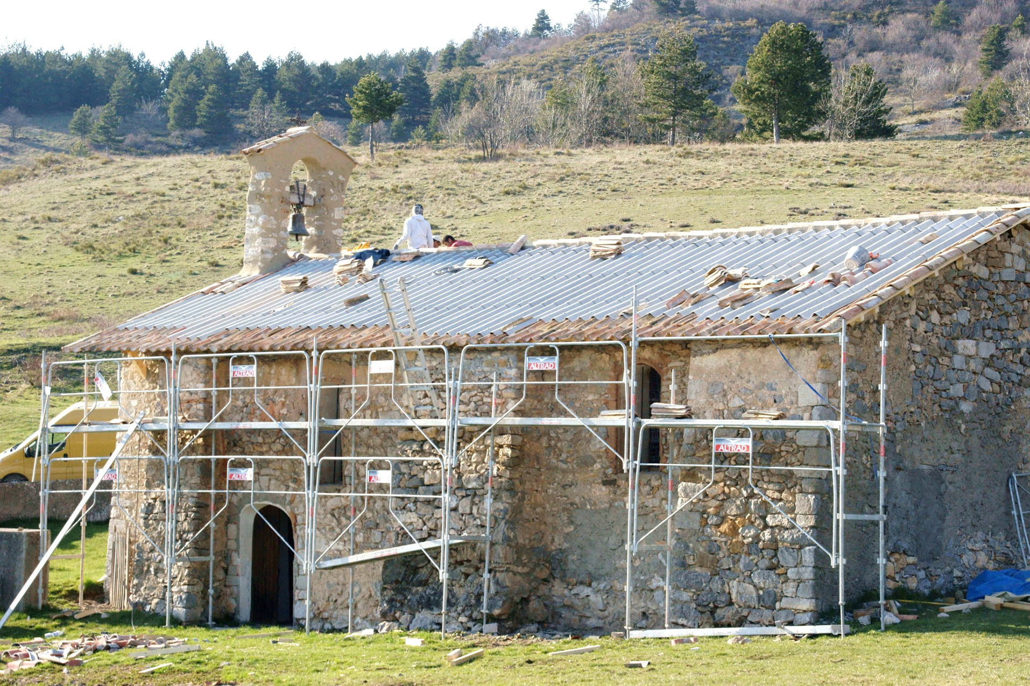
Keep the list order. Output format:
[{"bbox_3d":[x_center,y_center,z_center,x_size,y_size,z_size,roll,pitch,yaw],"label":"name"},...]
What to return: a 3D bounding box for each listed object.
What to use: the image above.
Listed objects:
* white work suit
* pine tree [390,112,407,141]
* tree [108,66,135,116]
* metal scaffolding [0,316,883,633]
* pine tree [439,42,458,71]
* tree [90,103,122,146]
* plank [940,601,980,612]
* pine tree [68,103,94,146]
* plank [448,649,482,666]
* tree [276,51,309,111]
[{"bbox_3d":[-1.703,-1.859,39.700,0.620,0.660,0.340,1,-3,11],"label":"white work suit"},{"bbox_3d":[-10.279,-19.094,208.000,1.499,2.570,1.499,1,-3,0],"label":"pine tree"},{"bbox_3d":[-39.939,-25.278,238.000,2.695,5.554,2.695,1,-3,0],"label":"tree"},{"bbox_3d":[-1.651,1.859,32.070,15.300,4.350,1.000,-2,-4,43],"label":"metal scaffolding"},{"bbox_3d":[-10.540,-45.192,370.000,2.833,4.603,2.833,1,-3,0],"label":"pine tree"},{"bbox_3d":[-34.517,-18.074,198.000,2.650,4.417,2.650,1,-3,0],"label":"tree"},{"bbox_3d":[5.595,3.303,29.400,0.065,0.055,1.151,-1,-4,34],"label":"plank"},{"bbox_3d":[-45.366,-22.737,245.000,2.610,4.284,2.610,1,-3,0],"label":"pine tree"},{"bbox_3d":[-0.535,3.537,26.400,0.060,0.065,1.432,0,-3,12],"label":"plank"},{"bbox_3d":[-29.419,-34.619,310.000,4.335,7.713,4.335,1,-3,0],"label":"tree"}]

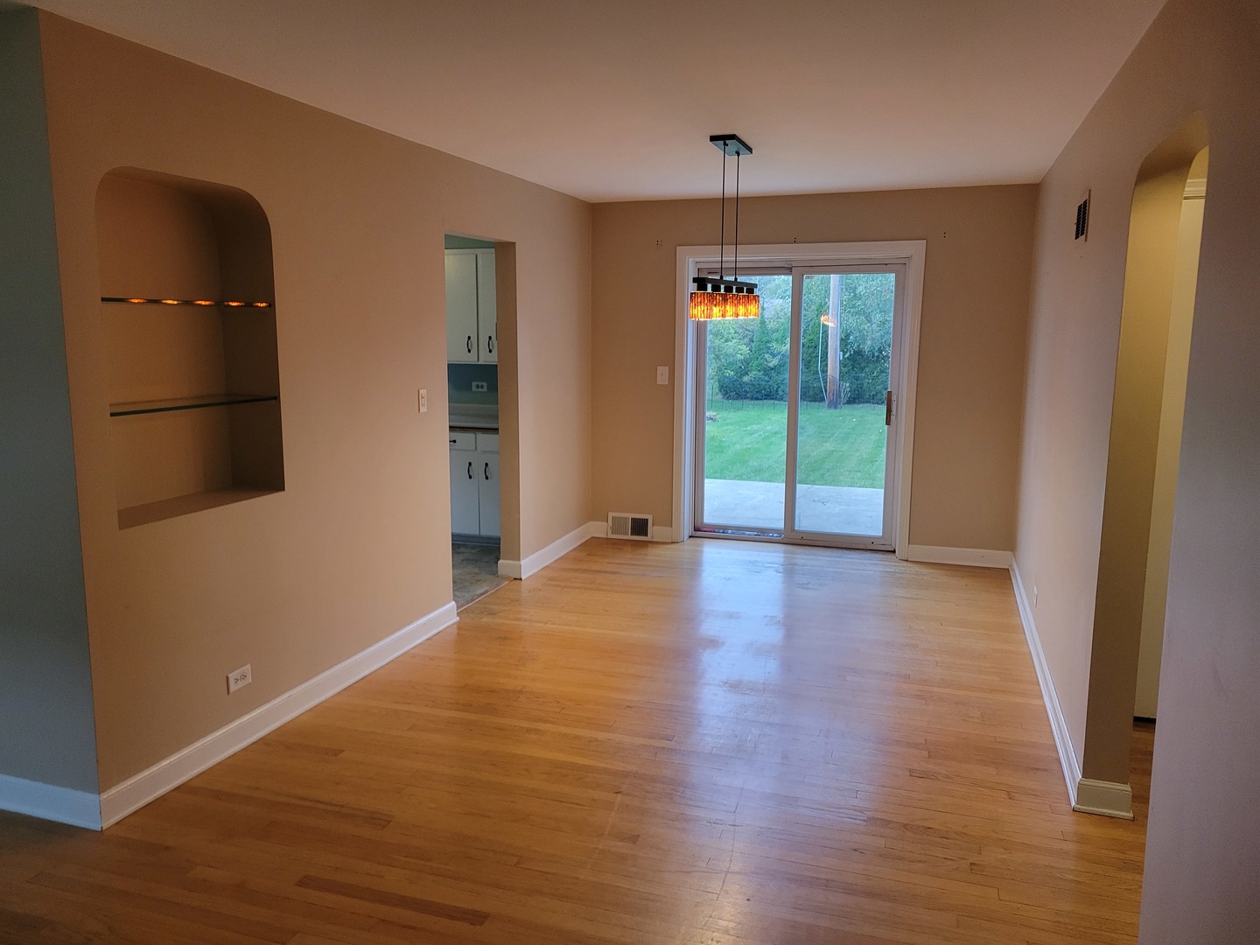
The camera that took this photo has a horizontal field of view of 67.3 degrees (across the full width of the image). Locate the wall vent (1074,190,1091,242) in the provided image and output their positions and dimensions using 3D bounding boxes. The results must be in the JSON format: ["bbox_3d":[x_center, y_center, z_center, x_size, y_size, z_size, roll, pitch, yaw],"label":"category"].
[{"bbox_3d":[1.827,-1.025,3.853,0.020,0.198,0.396,3,9,18],"label":"wall vent"}]

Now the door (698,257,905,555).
[{"bbox_3d":[1.152,-0.454,6.637,1.421,1.940,0.089,3,9,18],"label":"door"}]

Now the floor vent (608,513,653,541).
[{"bbox_3d":[-0.002,0.400,6.948,0.346,0.187,0.035,3,9,18],"label":"floor vent"}]

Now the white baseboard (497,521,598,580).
[{"bbox_3d":[-0.539,0.514,6.472,0.163,0.108,1.297,3,9,18],"label":"white baseboard"}]

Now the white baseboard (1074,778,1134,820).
[{"bbox_3d":[1.548,1.058,3.082,0.178,0.108,0.028,3,9,18],"label":"white baseboard"}]

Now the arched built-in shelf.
[{"bbox_3d":[-1.588,-0.439,3.280,0.252,1.129,0.787,3,9,18],"label":"arched built-in shelf"}]

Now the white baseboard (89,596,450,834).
[{"bbox_3d":[-1.278,0.895,4.019,0.028,0.108,2.277,3,9,18],"label":"white baseboard"}]

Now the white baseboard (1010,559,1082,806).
[{"bbox_3d":[1.972,0.817,4.634,0.027,0.108,3.277,3,9,18],"label":"white baseboard"}]

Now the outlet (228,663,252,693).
[{"bbox_3d":[-1.443,0.767,3.518,0.008,0.071,0.116,3,9,18],"label":"outlet"}]

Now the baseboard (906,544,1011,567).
[{"bbox_3d":[2.181,0.563,6.256,0.650,0.108,0.025,3,9,18],"label":"baseboard"}]

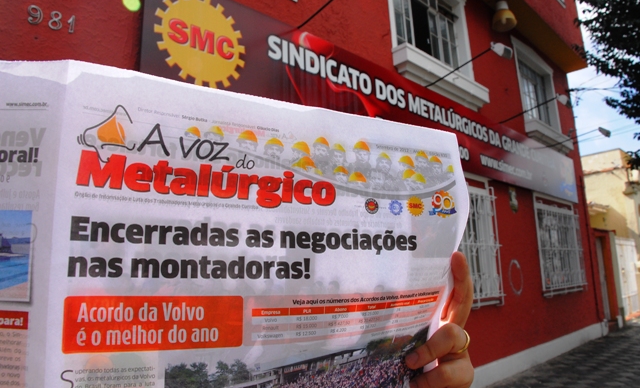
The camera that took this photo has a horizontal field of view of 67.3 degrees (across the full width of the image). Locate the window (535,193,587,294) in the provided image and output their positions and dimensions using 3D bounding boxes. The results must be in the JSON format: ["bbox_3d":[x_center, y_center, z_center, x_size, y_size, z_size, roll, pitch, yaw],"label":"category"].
[{"bbox_3d":[4.474,0.956,8.952,0.207,1.779,2.154,-12,-14,42],"label":"window"}]

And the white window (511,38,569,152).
[{"bbox_3d":[4.354,-1.872,9.436,0.295,1.829,2.227,-12,-14,42],"label":"white window"}]

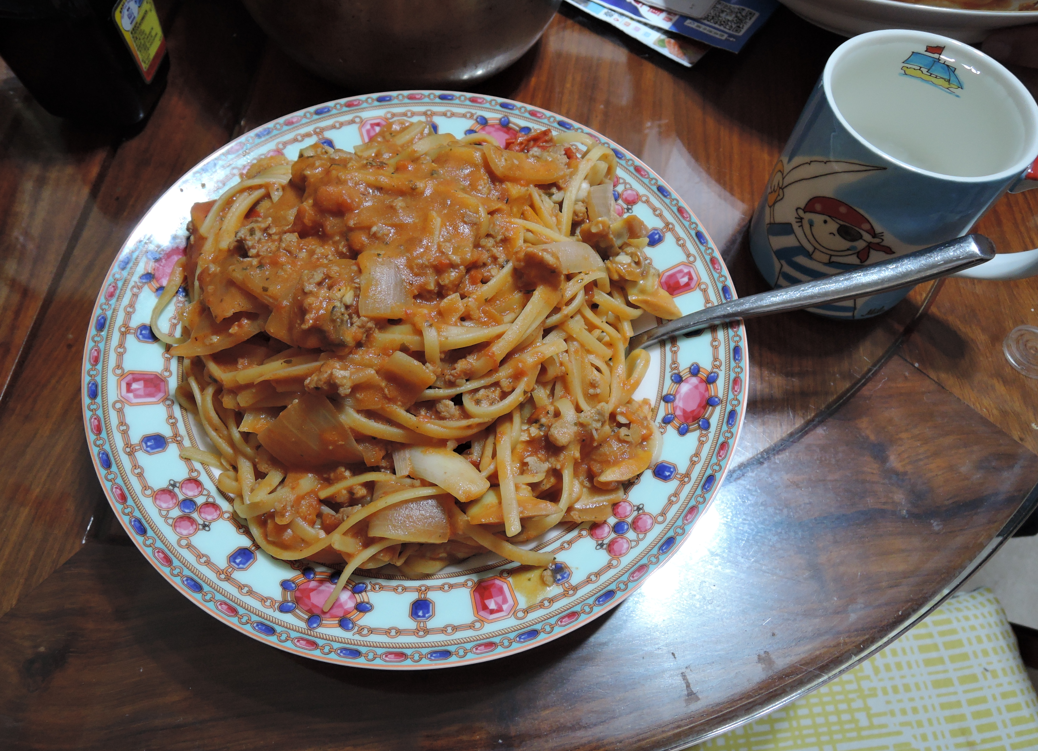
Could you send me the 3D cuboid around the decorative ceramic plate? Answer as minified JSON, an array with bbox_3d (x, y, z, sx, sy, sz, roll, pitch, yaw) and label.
[{"bbox_3d":[-0.038,-0.016,0.308,0.266,0.030,0.266,2,63,-3],"label":"decorative ceramic plate"}]

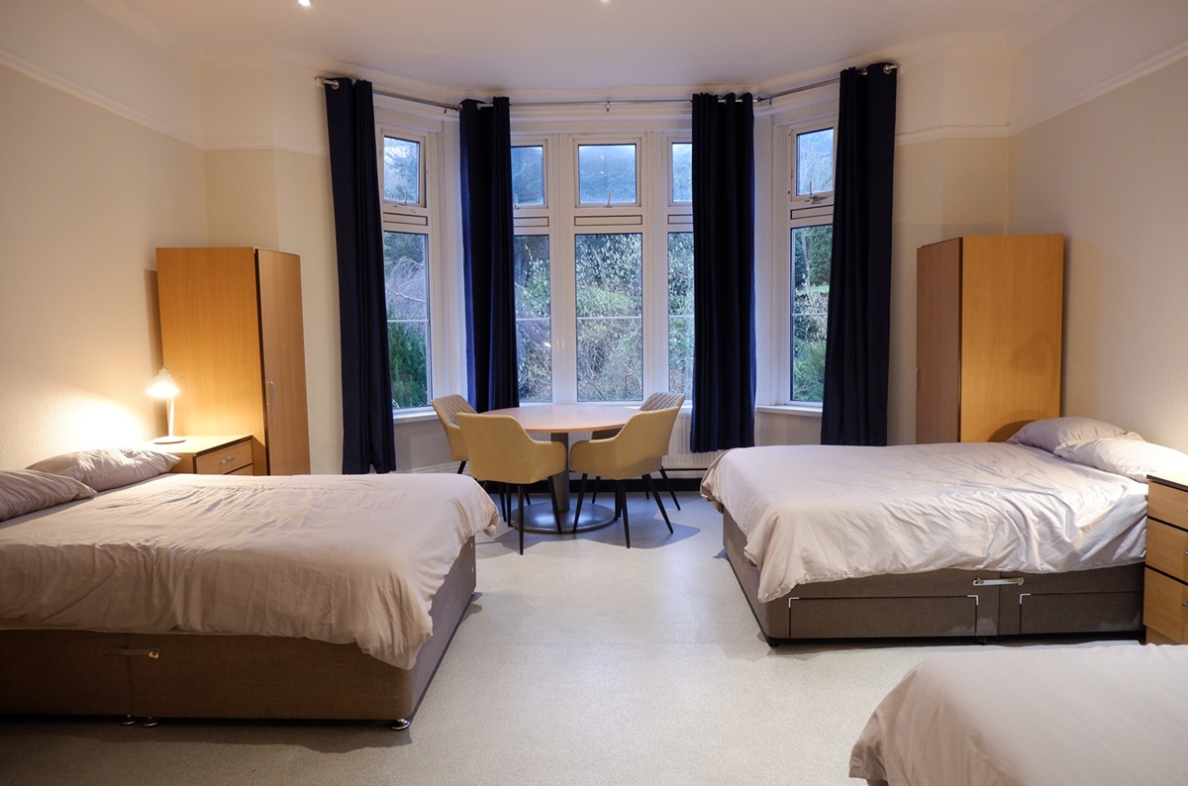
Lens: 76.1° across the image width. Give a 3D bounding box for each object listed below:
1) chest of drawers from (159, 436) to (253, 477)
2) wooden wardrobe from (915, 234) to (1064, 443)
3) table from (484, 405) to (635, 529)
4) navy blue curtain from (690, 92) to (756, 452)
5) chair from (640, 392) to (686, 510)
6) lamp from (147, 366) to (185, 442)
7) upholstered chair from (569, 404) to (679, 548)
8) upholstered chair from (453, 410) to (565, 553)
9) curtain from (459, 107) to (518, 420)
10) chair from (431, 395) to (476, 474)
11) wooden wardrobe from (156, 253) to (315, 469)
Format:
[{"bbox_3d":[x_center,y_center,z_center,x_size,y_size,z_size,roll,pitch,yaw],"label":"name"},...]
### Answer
[{"bbox_3d":[-2.368,0.658,4.420,0.510,0.720,0.600,-1,5,2],"label":"chest of drawers"},{"bbox_3d":[2.546,-0.057,4.983,0.600,1.840,0.676,-1,5,2],"label":"wooden wardrobe"},{"bbox_3d":[-0.244,0.521,5.374,1.270,0.726,1.270,-1,5,2],"label":"table"},{"bbox_3d":[0.979,-0.882,5.746,0.500,2.680,0.150,-1,5,2],"label":"navy blue curtain"},{"bbox_3d":[0.324,0.435,5.614,0.580,0.830,0.560,-4,6,-27],"label":"chair"},{"bbox_3d":[-2.550,0.067,4.524,0.190,0.440,0.210,2,6,32],"label":"lamp"},{"bbox_3d":[0.202,0.504,4.918,0.580,0.830,0.560,4,8,44],"label":"upholstered chair"},{"bbox_3d":[-0.526,0.528,4.821,0.560,0.830,0.580,2,6,27],"label":"upholstered chair"},{"bbox_3d":[-0.795,-0.852,5.801,0.390,2.680,0.150,-1,5,2],"label":"curtain"},{"bbox_3d":[-0.823,0.460,5.593,0.580,0.830,0.560,1,6,18],"label":"chair"},{"bbox_3d":[-2.331,0.022,5.027,0.605,1.870,0.662,-1,5,2],"label":"wooden wardrobe"}]

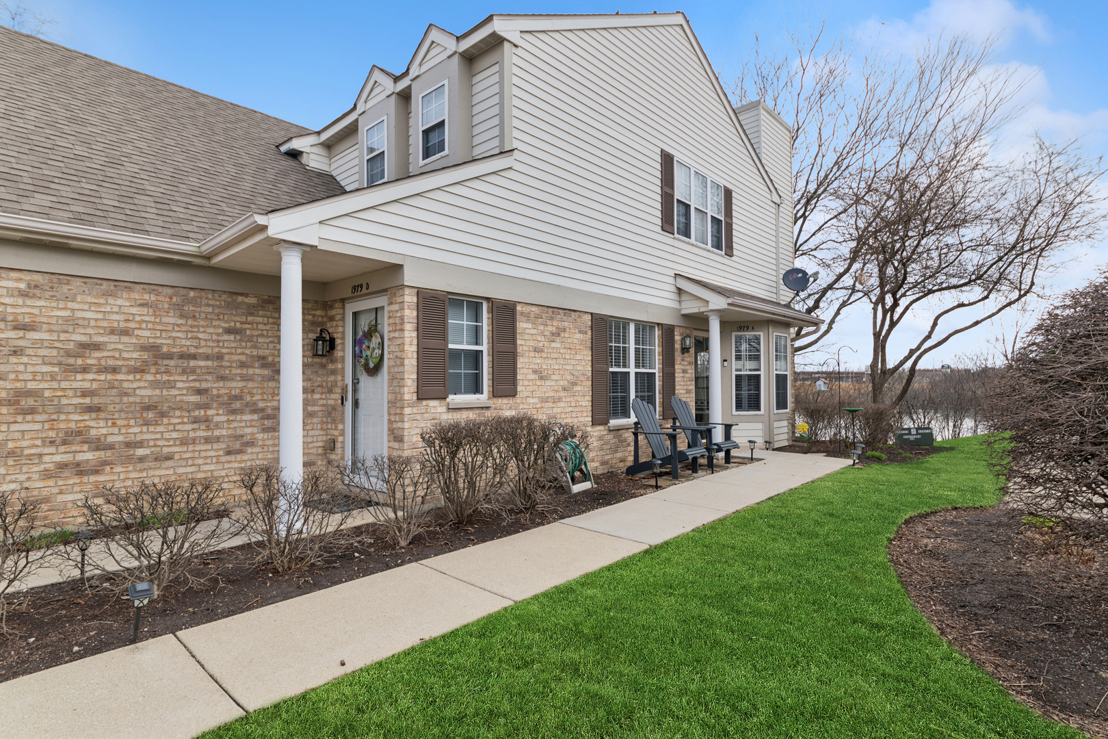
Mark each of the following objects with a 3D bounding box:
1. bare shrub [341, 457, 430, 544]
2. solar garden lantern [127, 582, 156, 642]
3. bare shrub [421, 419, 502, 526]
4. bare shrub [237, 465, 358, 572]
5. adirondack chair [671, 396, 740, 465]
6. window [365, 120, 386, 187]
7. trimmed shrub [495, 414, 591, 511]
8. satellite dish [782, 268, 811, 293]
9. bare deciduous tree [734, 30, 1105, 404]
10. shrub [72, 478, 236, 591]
[{"bbox_3d":[-1.317,1.032,4.361,0.720,0.722,0.720,-1,-2,43],"label":"bare shrub"},{"bbox_3d":[-2.102,1.228,2.802,0.106,0.305,0.106,6,0,43],"label":"solar garden lantern"},{"bbox_3d":[-0.842,0.922,5.065,0.760,0.955,0.760,0,-1,0],"label":"bare shrub"},{"bbox_3d":[-1.784,1.034,3.875,0.776,0.716,0.776,-1,-2,43],"label":"bare shrub"},{"bbox_3d":[2.249,0.918,8.232,0.870,0.975,0.740,-1,-2,42],"label":"adirondack chair"},{"bbox_3d":[-2.623,-3.171,8.192,0.625,0.970,0.080,-1,-2,43],"label":"window"},{"bbox_3d":[-0.117,0.927,5.557,0.840,0.949,0.900,0,-1,0],"label":"trimmed shrub"},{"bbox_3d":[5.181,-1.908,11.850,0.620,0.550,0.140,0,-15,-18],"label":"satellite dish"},{"bbox_3d":[8.893,-3.327,13.567,9.000,9.800,8.200,0,-1,0],"label":"bare deciduous tree"},{"bbox_3d":[-2.459,1.036,3.448,0.819,0.707,0.819,-1,-2,43],"label":"shrub"}]

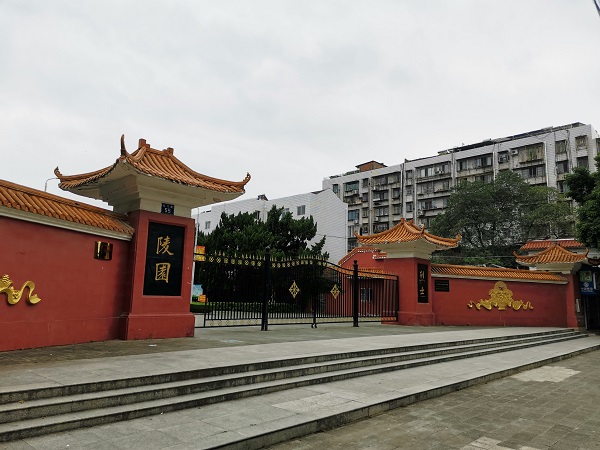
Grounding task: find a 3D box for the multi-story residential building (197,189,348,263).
[{"bbox_3d":[-6.177,4.639,73.254,28.000,17.034,8.400,-7,-13,42],"label":"multi-story residential building"}]

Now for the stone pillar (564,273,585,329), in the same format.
[{"bbox_3d":[15.739,4.563,27.049,1.800,3.031,1.800,-7,-13,42],"label":"stone pillar"}]

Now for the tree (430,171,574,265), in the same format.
[{"bbox_3d":[18.320,1.650,41.457,12.000,13.715,11.500,-3,-10,24],"label":"tree"}]

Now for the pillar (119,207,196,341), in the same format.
[{"bbox_3d":[-4.554,1.546,13.576,2.019,3.499,2.019,-7,-13,42],"label":"pillar"}]

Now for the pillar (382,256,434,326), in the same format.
[{"bbox_3d":[5.869,3.666,24.647,2.058,3.489,2.009,-7,-13,42],"label":"pillar"}]

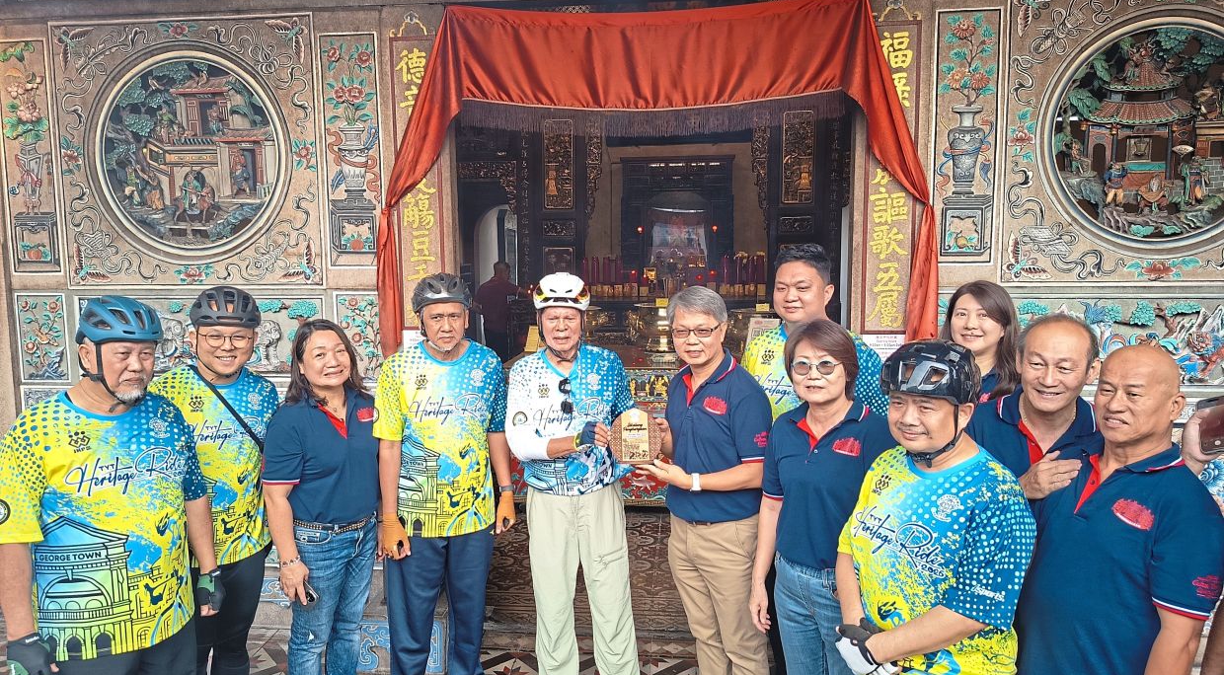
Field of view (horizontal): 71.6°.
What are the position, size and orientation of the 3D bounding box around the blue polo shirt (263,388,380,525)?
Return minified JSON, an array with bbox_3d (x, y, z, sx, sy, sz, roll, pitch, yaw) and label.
[{"bbox_3d":[-1.018,0.411,3.050,0.450,0.510,0.290,-6,9,-36],"label":"blue polo shirt"}]

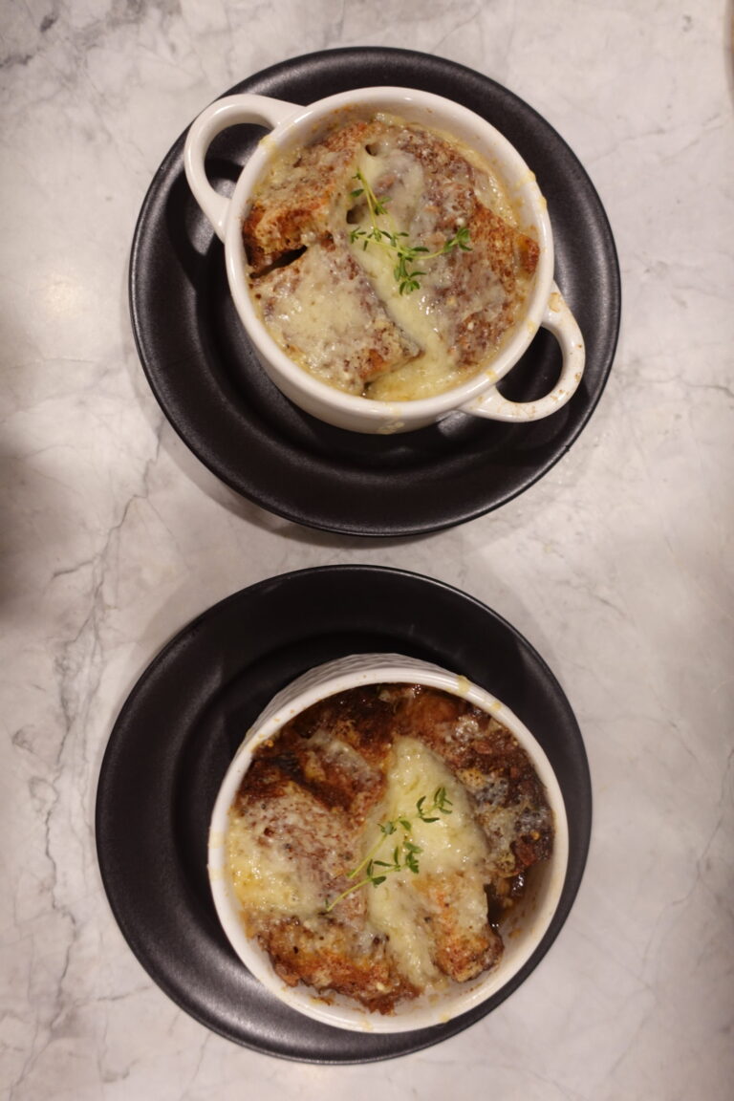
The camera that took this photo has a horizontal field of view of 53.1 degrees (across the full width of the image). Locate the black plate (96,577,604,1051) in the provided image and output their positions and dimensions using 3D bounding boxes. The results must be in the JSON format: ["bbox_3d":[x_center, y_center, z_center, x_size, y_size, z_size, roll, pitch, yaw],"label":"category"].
[{"bbox_3d":[-0.008,0.108,0.312,0.205,0.022,0.205,0,90,-5],"label":"black plate"}]

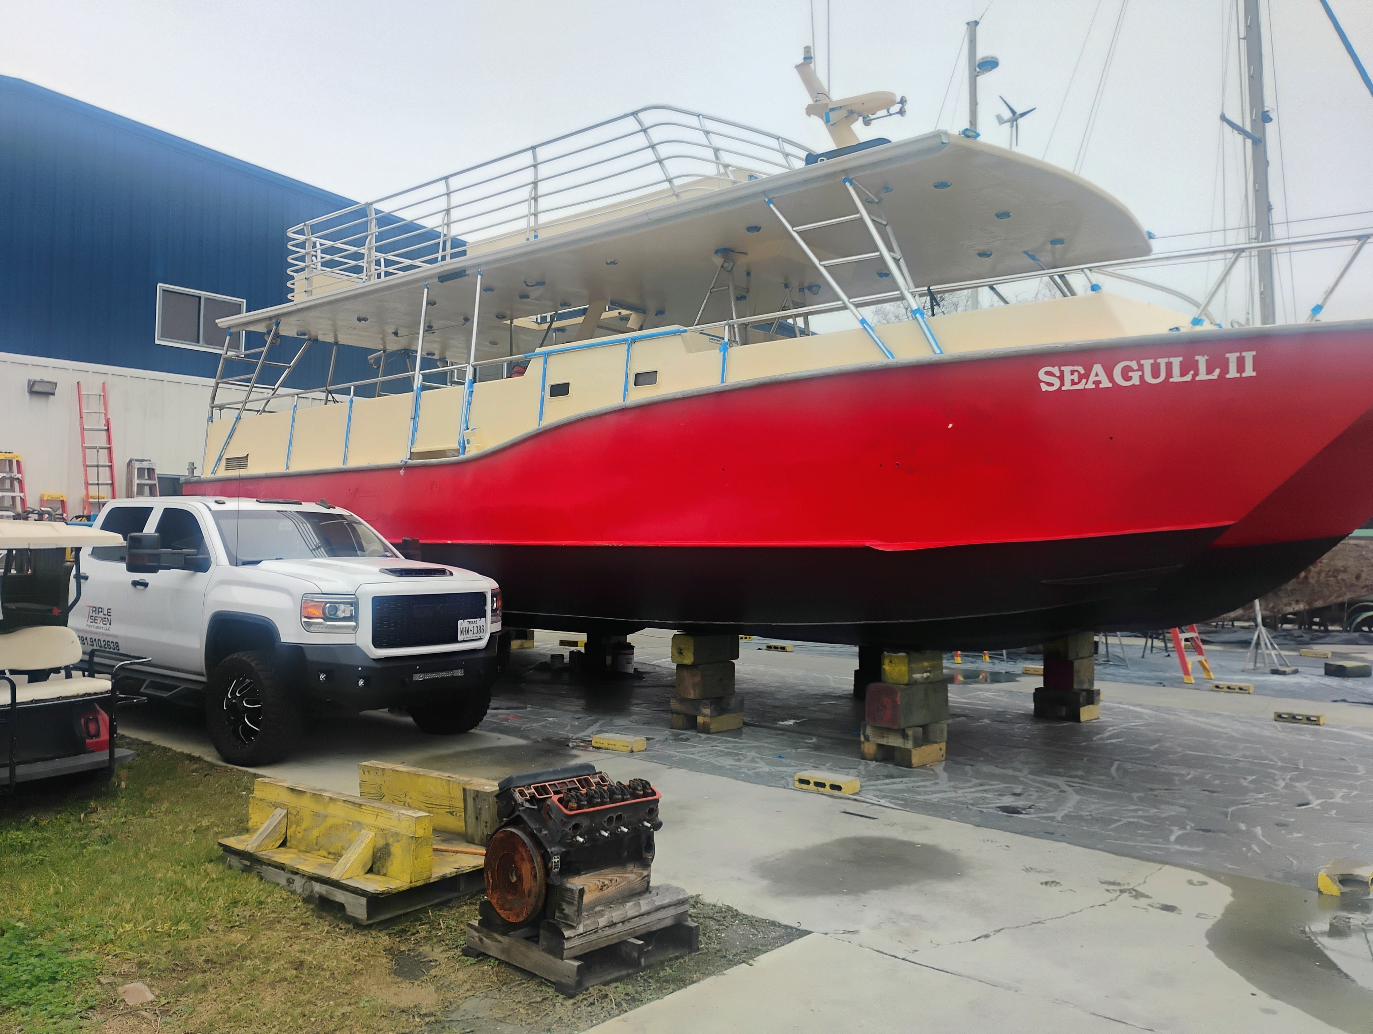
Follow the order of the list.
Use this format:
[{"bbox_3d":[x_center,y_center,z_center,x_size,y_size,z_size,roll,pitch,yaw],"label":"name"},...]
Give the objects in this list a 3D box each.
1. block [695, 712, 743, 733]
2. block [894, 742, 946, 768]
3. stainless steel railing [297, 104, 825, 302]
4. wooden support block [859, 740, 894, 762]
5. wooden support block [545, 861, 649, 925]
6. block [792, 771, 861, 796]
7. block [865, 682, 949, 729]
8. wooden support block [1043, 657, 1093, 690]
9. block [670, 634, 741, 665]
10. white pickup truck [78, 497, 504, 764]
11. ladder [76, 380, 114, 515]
[{"bbox_3d":[0.310,1.862,10.088,0.147,0.140,0.471,-1,-2,41],"label":"block"},{"bbox_3d":[1.812,1.830,8.598,0.454,0.140,0.150,2,-2,-44],"label":"block"},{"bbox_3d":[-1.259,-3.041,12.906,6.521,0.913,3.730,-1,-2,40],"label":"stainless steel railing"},{"bbox_3d":[1.593,1.841,8.864,0.142,0.140,0.460,-1,-2,45],"label":"wooden support block"},{"bbox_3d":[-0.314,1.405,4.223,0.170,0.160,0.420,-1,-2,41],"label":"wooden support block"},{"bbox_3d":[0.962,1.816,7.607,0.397,0.090,0.193,-1,-2,36],"label":"block"},{"bbox_3d":[1.756,1.477,8.882,0.570,0.308,0.325,2,-2,-41],"label":"block"},{"bbox_3d":[3.798,1.547,11.014,0.300,0.295,0.480,-1,-2,43],"label":"wooden support block"},{"bbox_3d":[0.188,1.227,10.494,0.254,0.275,0.680,-1,-2,40],"label":"block"},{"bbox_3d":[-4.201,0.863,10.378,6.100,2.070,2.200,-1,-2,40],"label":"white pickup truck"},{"bbox_3d":[-9.620,-0.095,18.306,0.150,4.350,0.450,-15,-11,37],"label":"ladder"}]

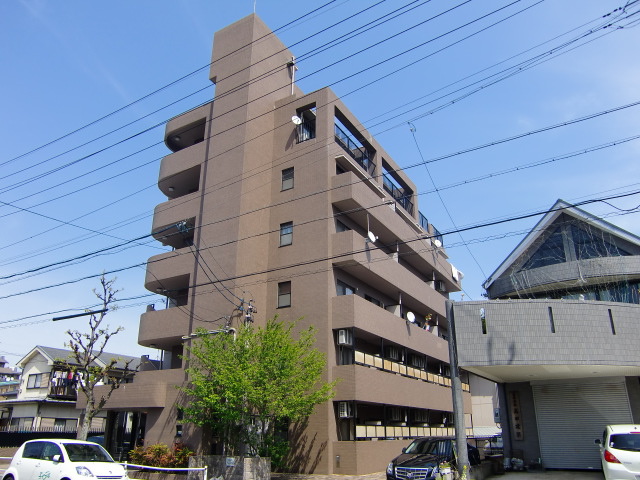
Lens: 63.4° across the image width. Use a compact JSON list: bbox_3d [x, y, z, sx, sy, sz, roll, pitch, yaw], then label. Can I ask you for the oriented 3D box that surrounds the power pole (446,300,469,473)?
[{"bbox_3d":[4.709,5.073,17.900,0.362,6.093,0.362,-5,-21,13],"label":"power pole"}]

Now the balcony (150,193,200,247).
[{"bbox_3d":[-6.822,-1.002,26.643,4.330,1.359,2.568,-11,-23,28],"label":"balcony"}]

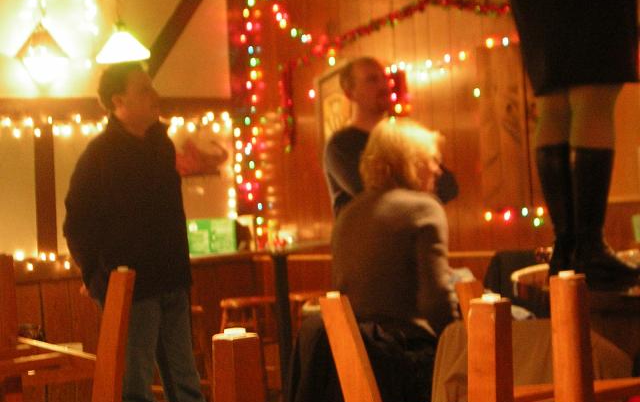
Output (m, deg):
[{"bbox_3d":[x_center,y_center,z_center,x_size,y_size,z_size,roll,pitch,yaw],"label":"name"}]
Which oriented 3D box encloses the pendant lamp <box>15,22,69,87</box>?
[{"bbox_3d":[-1.291,-0.686,8.000,0.240,0.300,0.240,-2,1,37],"label":"pendant lamp"}]

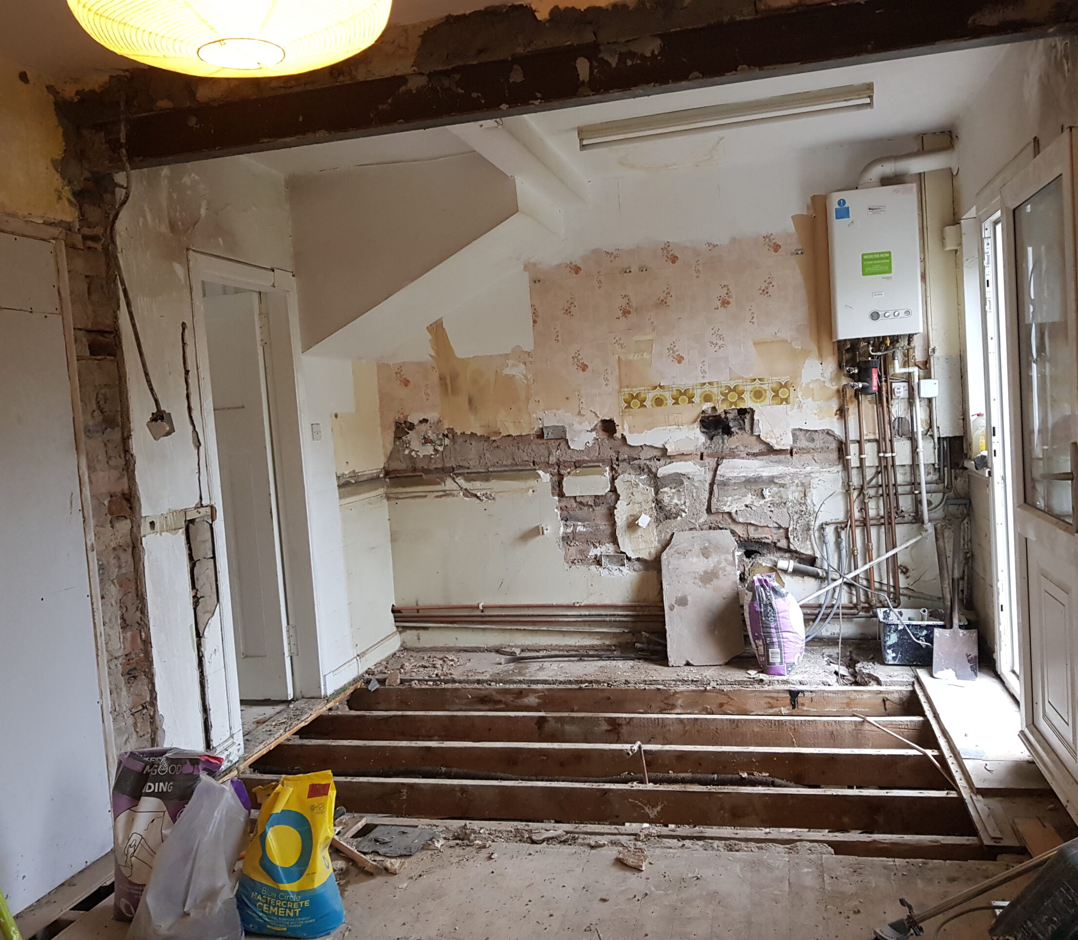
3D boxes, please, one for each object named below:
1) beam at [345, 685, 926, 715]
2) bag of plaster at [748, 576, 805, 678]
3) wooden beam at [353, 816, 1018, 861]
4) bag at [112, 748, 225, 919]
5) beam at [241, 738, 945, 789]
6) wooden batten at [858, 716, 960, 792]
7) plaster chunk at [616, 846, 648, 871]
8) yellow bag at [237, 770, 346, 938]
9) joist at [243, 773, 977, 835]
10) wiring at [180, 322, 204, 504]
[{"bbox_3d":[0.383,1.127,4.603,2.797,0.125,0.050,-3,4,14],"label":"beam"},{"bbox_3d":[1.220,0.774,4.800,0.280,0.490,0.240,-3,4,17],"label":"bag of plaster"},{"bbox_3d":[0.138,1.252,3.133,2.613,0.125,0.052,-3,4,14],"label":"wooden beam"},{"bbox_3d":[-1.091,1.087,2.803,0.325,0.440,0.130,-4,4,8],"label":"bag"},{"bbox_3d":[0.181,1.207,3.924,2.940,0.130,0.055,-3,4,14],"label":"beam"},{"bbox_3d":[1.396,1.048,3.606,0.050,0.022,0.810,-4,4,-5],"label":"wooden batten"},{"bbox_3d":[0.275,1.153,2.805,0.088,0.036,0.072,-2,4,26],"label":"plaster chunk"},{"bbox_3d":[-0.680,1.065,2.657,0.270,0.430,0.180,-3,4,5],"label":"yellow bag"},{"bbox_3d":[0.121,1.228,3.489,2.783,0.125,0.047,-3,4,14],"label":"joist"},{"bbox_3d":[-1.434,-0.229,3.916,0.030,0.750,0.070,-3,4,14],"label":"wiring"}]

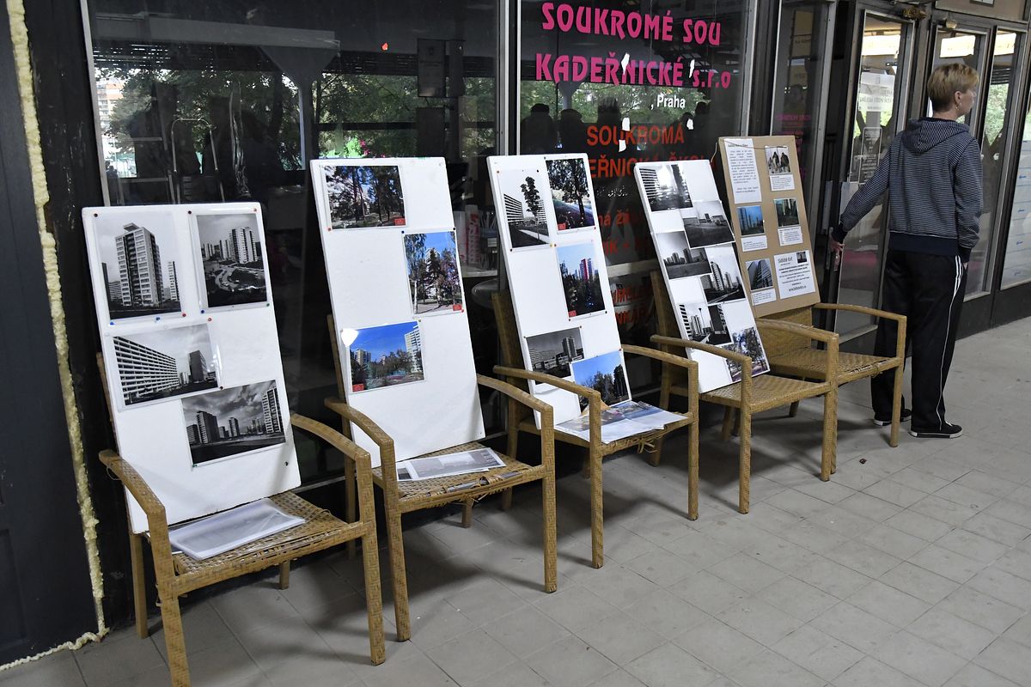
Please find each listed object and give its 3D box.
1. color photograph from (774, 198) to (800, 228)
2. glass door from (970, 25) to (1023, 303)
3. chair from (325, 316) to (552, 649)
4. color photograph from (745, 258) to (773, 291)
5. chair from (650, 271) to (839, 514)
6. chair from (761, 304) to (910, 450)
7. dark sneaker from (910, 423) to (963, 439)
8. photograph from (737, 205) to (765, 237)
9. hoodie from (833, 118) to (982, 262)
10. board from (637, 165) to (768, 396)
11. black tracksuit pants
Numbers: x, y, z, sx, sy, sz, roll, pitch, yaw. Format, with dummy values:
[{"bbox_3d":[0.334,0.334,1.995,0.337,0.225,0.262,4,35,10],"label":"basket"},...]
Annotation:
[{"bbox_3d":[1.334,-0.642,3.930,0.190,0.133,0.004,-12,2,-38],"label":"color photograph"},{"bbox_3d":[3.361,-1.227,5.646,0.510,1.860,0.050,-11,18,-36],"label":"glass door"},{"bbox_3d":[-0.263,0.370,2.672,0.574,0.890,0.596,-9,17,-30],"label":"chair"},{"bbox_3d":[1.143,-0.320,3.742,0.180,0.136,0.006,-11,3,-37],"label":"color photograph"},{"bbox_3d":[0.986,0.152,3.486,0.574,0.890,0.600,-10,17,-32],"label":"chair"},{"bbox_3d":[1.457,0.056,3.845,0.574,0.890,0.600,-12,18,-37],"label":"chair"},{"bbox_3d":[2.101,0.408,4.005,0.262,0.100,0.100,0,15,0],"label":"dark sneaker"},{"bbox_3d":[1.097,-0.569,3.729,0.180,0.136,0.006,-11,3,-37],"label":"photograph"},{"bbox_3d":[1.935,-0.748,3.906,0.330,0.680,0.700,-6,16,-22],"label":"hoodie"},{"bbox_3d":[0.822,-0.317,3.524,0.492,1.004,0.030,-12,-5,-38],"label":"board"},{"bbox_3d":[2.000,-0.044,4.022,0.270,0.940,0.420,-4,15,-15],"label":"black tracksuit pants"}]

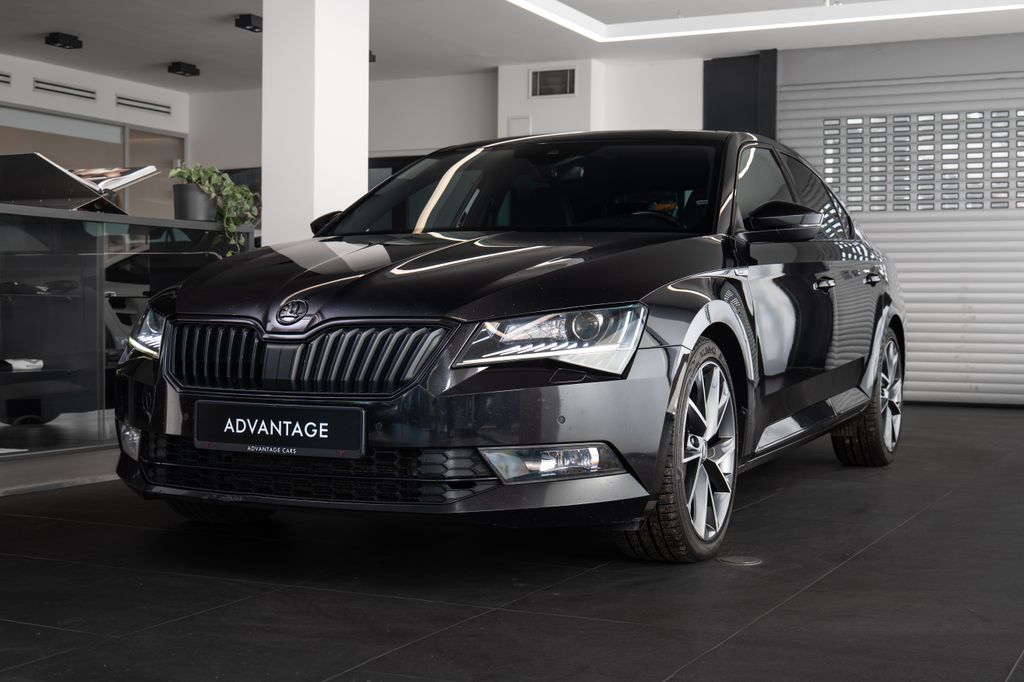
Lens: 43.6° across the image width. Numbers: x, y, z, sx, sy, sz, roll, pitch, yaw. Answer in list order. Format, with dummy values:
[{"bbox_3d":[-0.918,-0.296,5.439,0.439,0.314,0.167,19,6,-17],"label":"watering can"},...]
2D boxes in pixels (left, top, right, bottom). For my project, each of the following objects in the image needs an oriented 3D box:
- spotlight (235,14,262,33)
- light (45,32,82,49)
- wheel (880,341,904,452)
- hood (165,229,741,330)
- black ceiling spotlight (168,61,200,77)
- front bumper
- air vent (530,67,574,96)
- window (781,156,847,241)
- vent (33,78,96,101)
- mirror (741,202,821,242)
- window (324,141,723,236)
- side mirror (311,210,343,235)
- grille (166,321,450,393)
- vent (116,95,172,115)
[{"bbox_3d":[-1.913,-2.336,9.453,0.130,0.090,0.220,1,1,29],"label":"spotlight"},{"bbox_3d":[-3.365,-2.252,9.600,0.148,0.085,0.220,1,1,27],"label":"light"},{"bbox_3d":[1.741,0.260,6.154,0.200,0.520,0.520,1,1,27],"label":"wheel"},{"bbox_3d":[-0.318,-0.202,3.909,1.660,0.320,1.240,1,1,27],"label":"hood"},{"bbox_3d":[-2.743,-2.277,10.700,0.148,0.085,0.220,1,1,27],"label":"black ceiling spotlight"},{"bbox_3d":[-0.478,0.229,3.606,1.830,0.490,0.620,1,1,27],"label":"front bumper"},{"bbox_3d":[0.346,-2.210,10.951,0.410,0.245,0.040,1,1,23],"label":"air vent"},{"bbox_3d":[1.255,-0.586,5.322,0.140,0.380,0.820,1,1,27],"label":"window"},{"bbox_3d":[-3.969,-2.233,11.402,0.040,0.110,0.700,1,1,30],"label":"vent"},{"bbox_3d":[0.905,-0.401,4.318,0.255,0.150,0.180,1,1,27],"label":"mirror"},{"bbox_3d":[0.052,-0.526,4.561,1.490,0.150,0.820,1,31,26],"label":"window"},{"bbox_3d":[-0.725,-0.442,5.035,0.230,0.145,0.140,1,1,26],"label":"side mirror"},{"bbox_3d":[-0.571,0.050,3.327,0.910,0.190,0.150,1,1,26],"label":"grille"},{"bbox_3d":[-3.498,-2.248,12.218,0.040,0.110,0.700,1,1,30],"label":"vent"}]

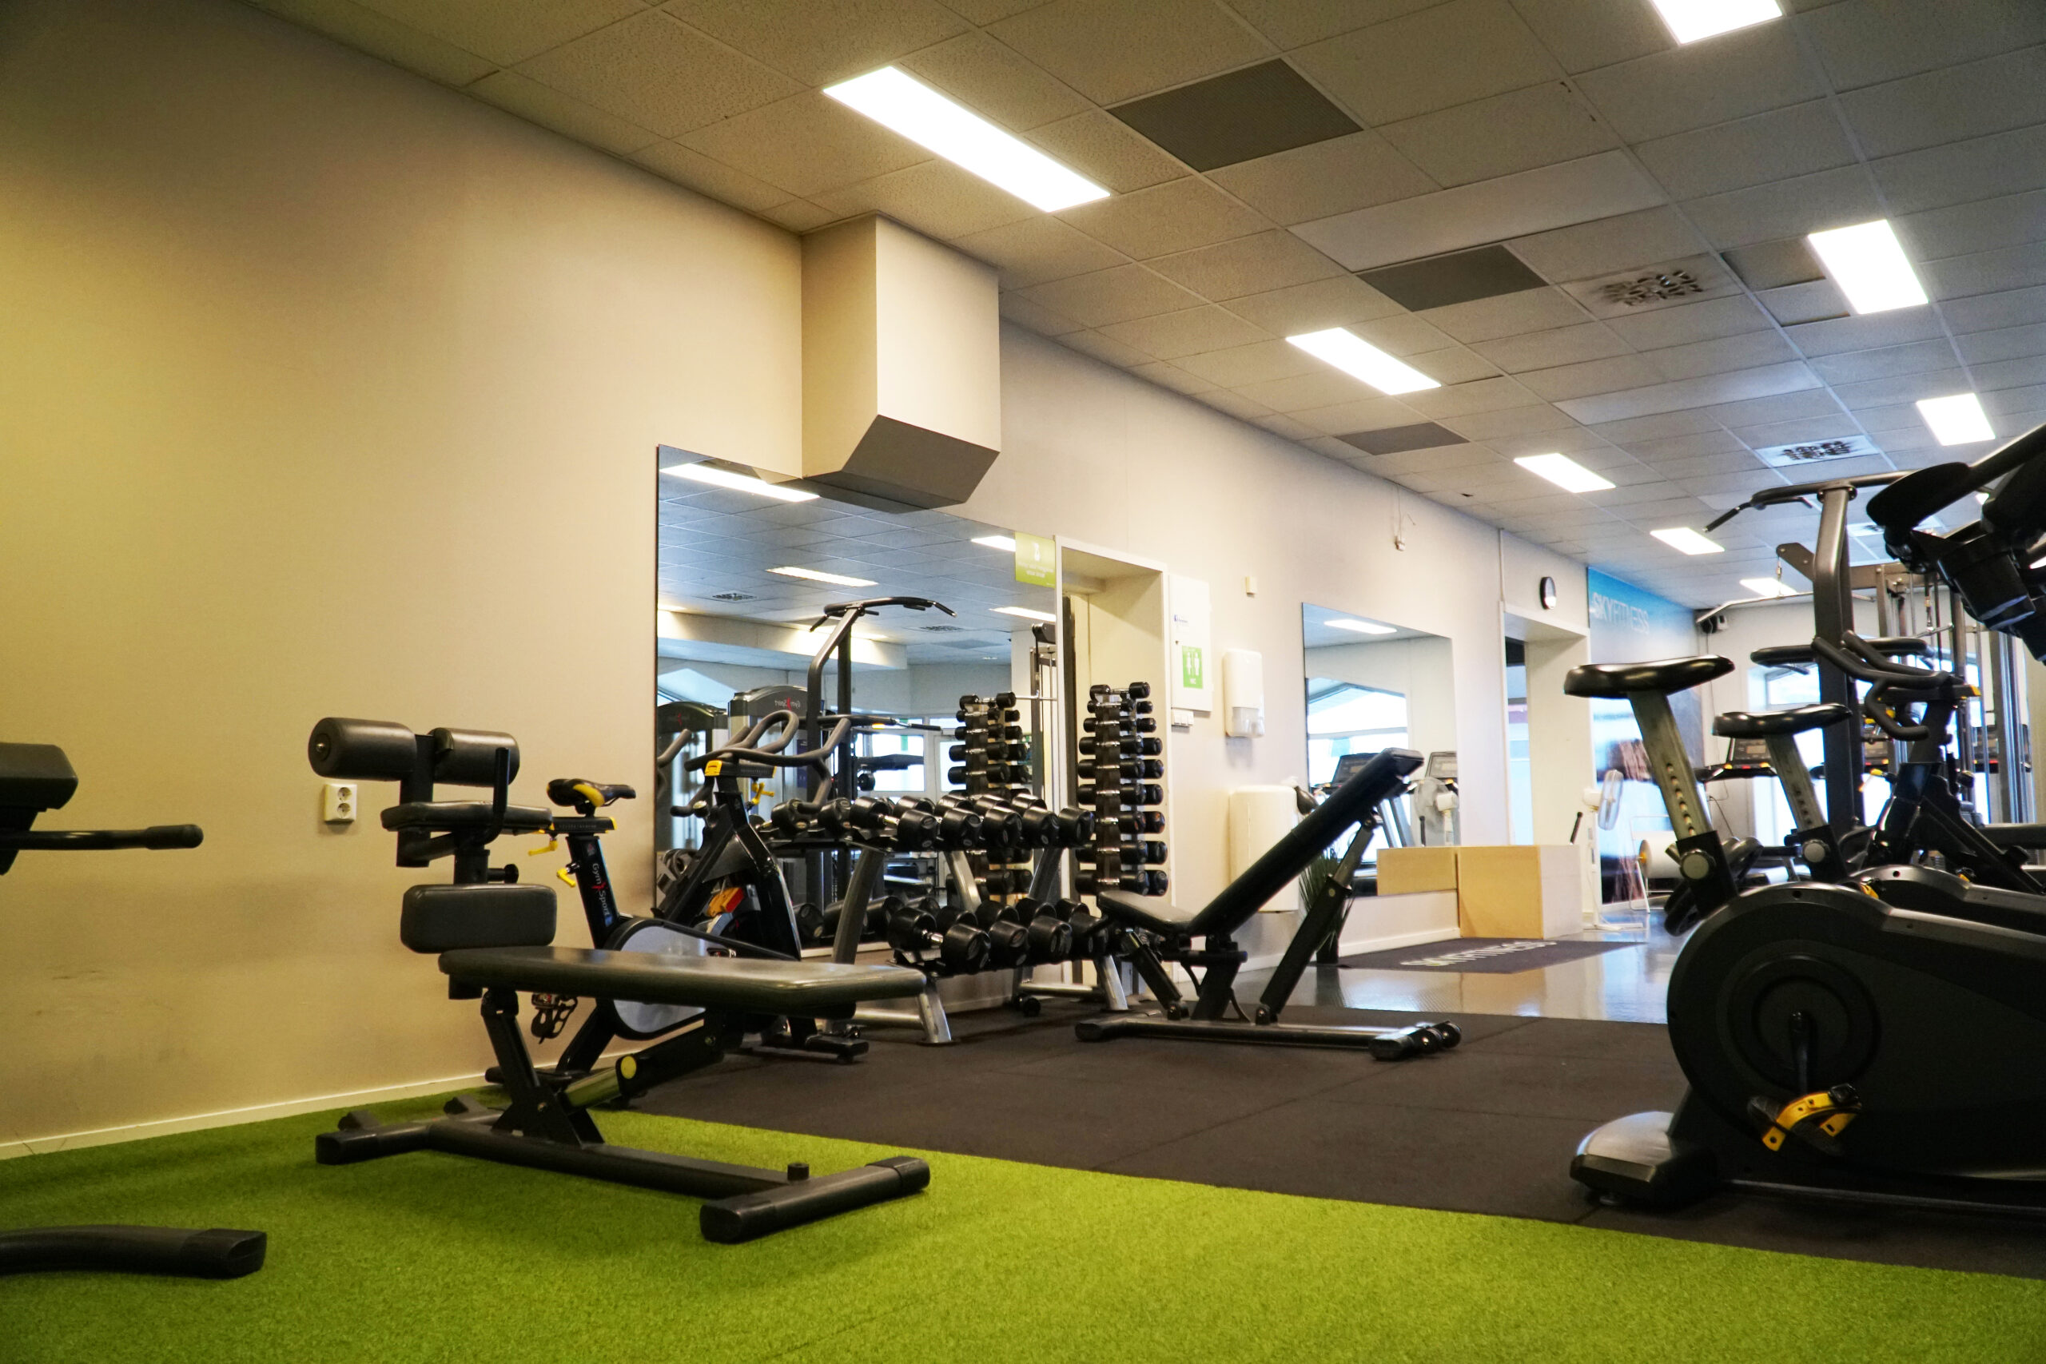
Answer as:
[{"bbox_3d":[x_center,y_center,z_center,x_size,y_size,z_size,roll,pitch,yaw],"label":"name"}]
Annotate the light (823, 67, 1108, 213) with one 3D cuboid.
[{"bbox_3d":[-0.148,-1.771,5.014,0.280,0.050,1.180,-3,-6,37],"label":"light"}]

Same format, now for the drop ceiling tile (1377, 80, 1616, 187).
[{"bbox_3d":[1.490,-1.711,4.797,0.600,0.020,0.600,-3,-5,36],"label":"drop ceiling tile"}]

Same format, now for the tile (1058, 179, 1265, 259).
[{"bbox_3d":[0.507,-1.652,5.516,0.591,0.020,0.591,-4,-6,37],"label":"tile"}]

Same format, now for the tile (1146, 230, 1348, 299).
[{"bbox_3d":[0.870,-1.617,5.955,0.600,0.025,0.600,-3,-5,36],"label":"tile"}]

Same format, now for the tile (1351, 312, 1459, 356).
[{"bbox_3d":[1.703,-1.552,6.862,0.278,0.020,0.591,-4,-6,37],"label":"tile"}]

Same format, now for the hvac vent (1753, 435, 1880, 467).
[{"bbox_3d":[4.724,-1.388,9.120,0.600,0.040,0.600,-3,-5,36],"label":"hvac vent"}]

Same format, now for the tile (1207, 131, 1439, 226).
[{"bbox_3d":[1.030,-1.726,5.259,0.600,0.020,0.600,-3,-6,37],"label":"tile"}]

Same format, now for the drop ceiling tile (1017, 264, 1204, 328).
[{"bbox_3d":[0.385,-1.631,6.484,0.610,0.020,0.600,-3,-6,37],"label":"drop ceiling tile"}]

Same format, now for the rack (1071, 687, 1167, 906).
[{"bbox_3d":[0.422,0.715,6.704,0.360,1.430,0.310,-3,-6,37],"label":"rack"}]

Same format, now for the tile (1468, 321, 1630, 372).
[{"bbox_3d":[2.426,-1.536,7.035,0.600,0.025,0.600,-3,-5,36],"label":"tile"}]

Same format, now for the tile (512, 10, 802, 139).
[{"bbox_3d":[-1.029,-1.734,4.384,0.600,0.025,0.600,-3,-5,36],"label":"tile"}]

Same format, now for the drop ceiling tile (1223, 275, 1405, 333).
[{"bbox_3d":[1.228,-1.584,6.473,0.591,0.020,0.591,-4,-6,37],"label":"drop ceiling tile"}]

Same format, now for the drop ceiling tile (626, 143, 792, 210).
[{"bbox_3d":[-1.010,-1.681,5.091,0.198,0.025,0.600,-3,-5,36],"label":"drop ceiling tile"}]

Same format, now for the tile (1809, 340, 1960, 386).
[{"bbox_3d":[4.111,-1.517,7.322,0.591,0.020,0.591,-4,-6,37],"label":"tile"}]

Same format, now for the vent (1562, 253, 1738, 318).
[{"bbox_3d":[2.560,-1.615,6.230,0.595,0.040,0.595,-4,-6,36],"label":"vent"}]

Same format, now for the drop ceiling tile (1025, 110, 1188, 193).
[{"bbox_3d":[0.294,-1.749,5.056,0.310,0.020,0.600,-3,-6,37],"label":"drop ceiling tile"}]

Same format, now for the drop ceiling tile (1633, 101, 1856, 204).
[{"bbox_3d":[2.364,-1.734,5.005,0.600,0.020,0.600,-3,-6,37],"label":"drop ceiling tile"}]

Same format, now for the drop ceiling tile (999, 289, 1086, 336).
[{"bbox_3d":[0.029,-1.613,6.744,0.240,0.020,0.580,-3,-6,37],"label":"drop ceiling tile"}]

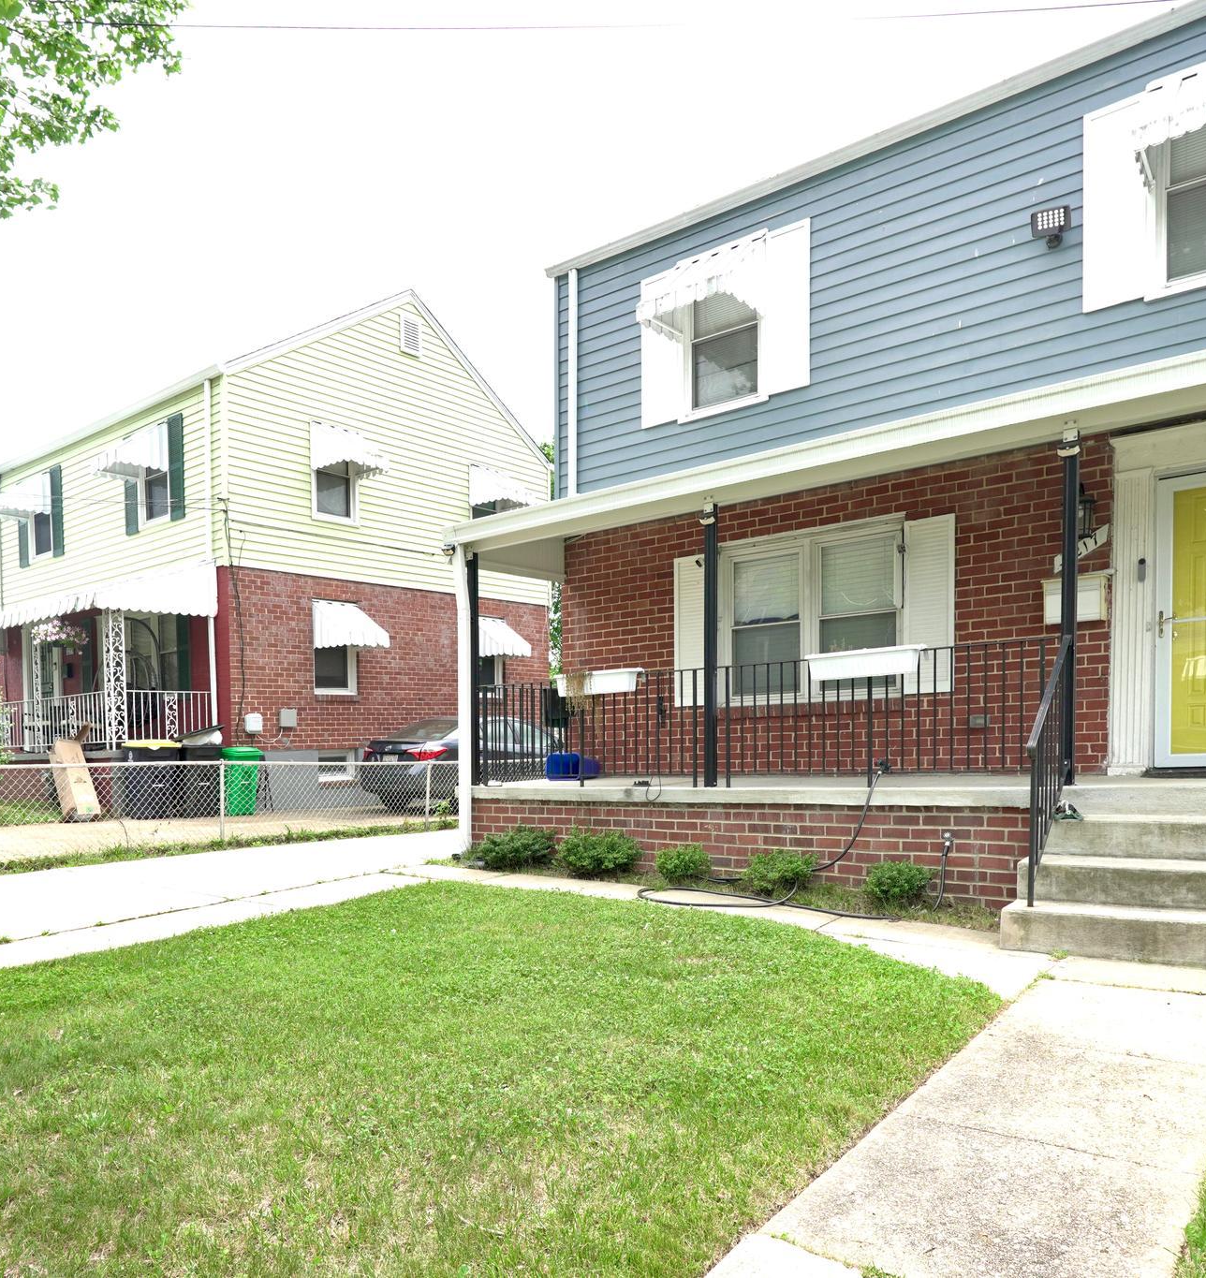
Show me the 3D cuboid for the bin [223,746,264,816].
[{"bbox_3d":[-5.000,1.980,11.800,0.530,0.940,0.570,3,-6,-35],"label":"bin"}]

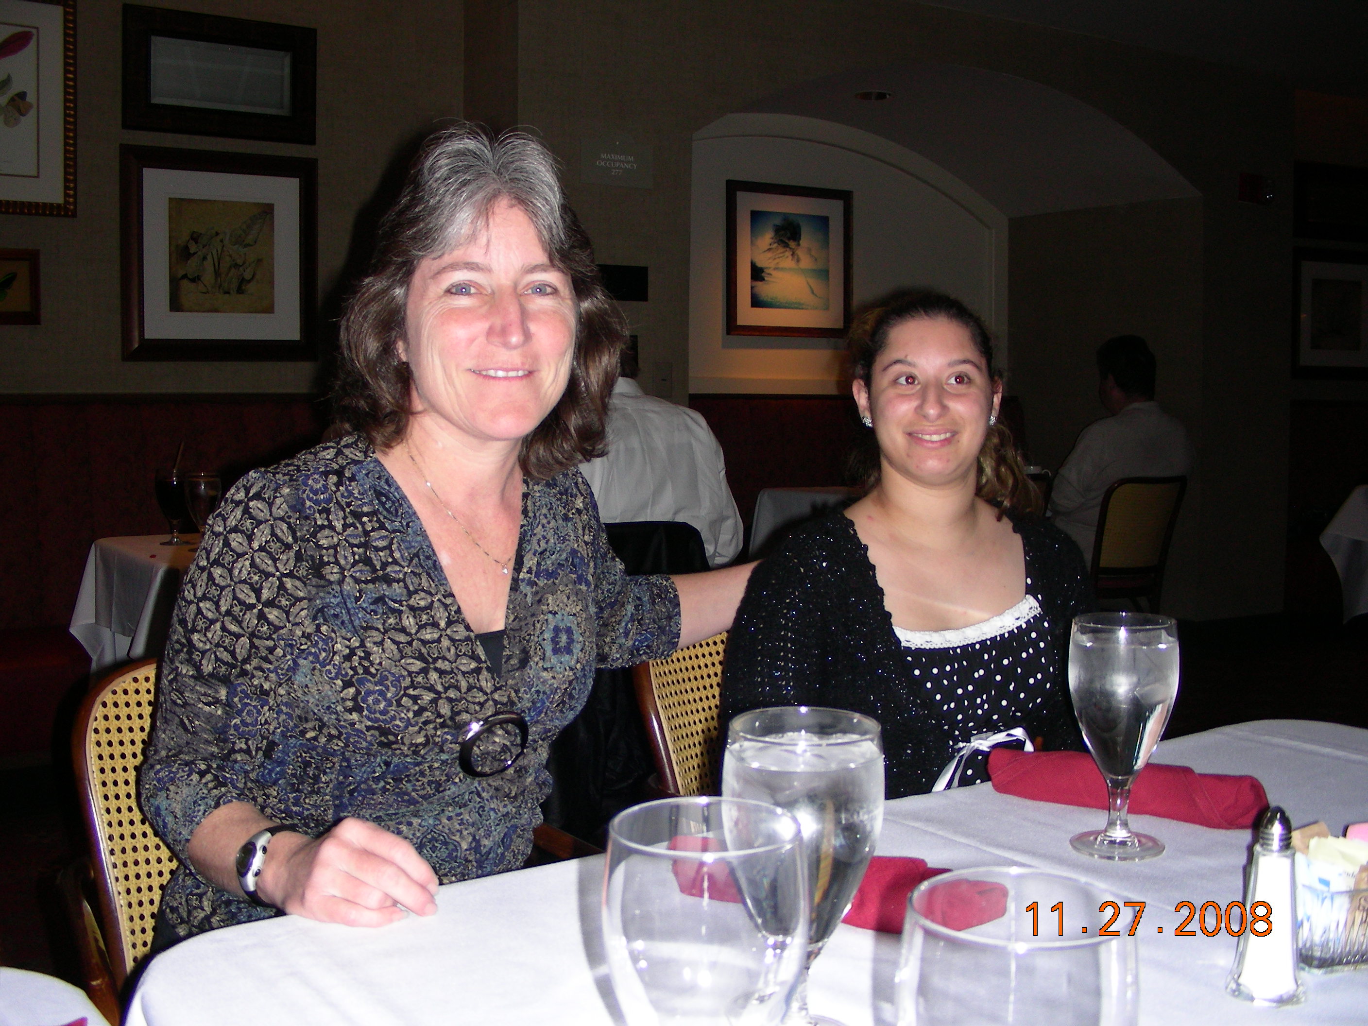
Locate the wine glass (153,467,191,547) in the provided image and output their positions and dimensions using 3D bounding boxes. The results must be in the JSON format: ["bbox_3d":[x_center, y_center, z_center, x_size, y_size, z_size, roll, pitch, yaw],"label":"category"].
[{"bbox_3d":[-1.163,-0.015,3.428,0.090,0.173,0.090,0,5,0],"label":"wine glass"}]

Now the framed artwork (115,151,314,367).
[{"bbox_3d":[-1.439,-0.794,4.672,0.602,0.642,0.035,-2,5,-32],"label":"framed artwork"}]

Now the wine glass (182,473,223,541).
[{"bbox_3d":[-1.065,-0.003,3.325,0.087,0.168,0.087,0,5,0],"label":"wine glass"}]

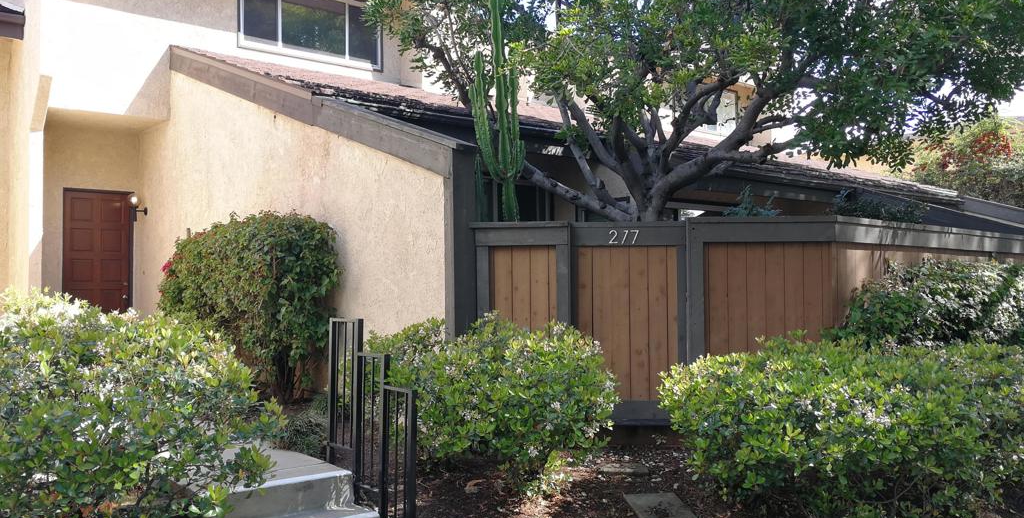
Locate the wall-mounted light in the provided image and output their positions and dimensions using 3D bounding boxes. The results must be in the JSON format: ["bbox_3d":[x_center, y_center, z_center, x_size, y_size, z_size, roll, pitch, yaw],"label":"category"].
[{"bbox_3d":[-5.412,-0.737,11.552,0.240,0.393,0.140,0,-1,-41],"label":"wall-mounted light"}]

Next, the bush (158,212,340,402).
[{"bbox_3d":[-2.556,0.463,7.666,0.980,1.653,2.042,0,-1,-41],"label":"bush"}]

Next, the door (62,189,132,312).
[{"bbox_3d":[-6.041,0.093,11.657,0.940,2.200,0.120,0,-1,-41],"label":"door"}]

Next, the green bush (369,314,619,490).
[{"bbox_3d":[-0.114,0.928,5.200,1.520,1.080,1.150,0,-1,0],"label":"green bush"}]

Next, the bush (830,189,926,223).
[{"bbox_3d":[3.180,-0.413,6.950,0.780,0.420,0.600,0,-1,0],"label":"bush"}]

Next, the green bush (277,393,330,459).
[{"bbox_3d":[-1.410,1.133,5.400,0.380,0.340,0.400,0,-1,-41],"label":"green bush"}]

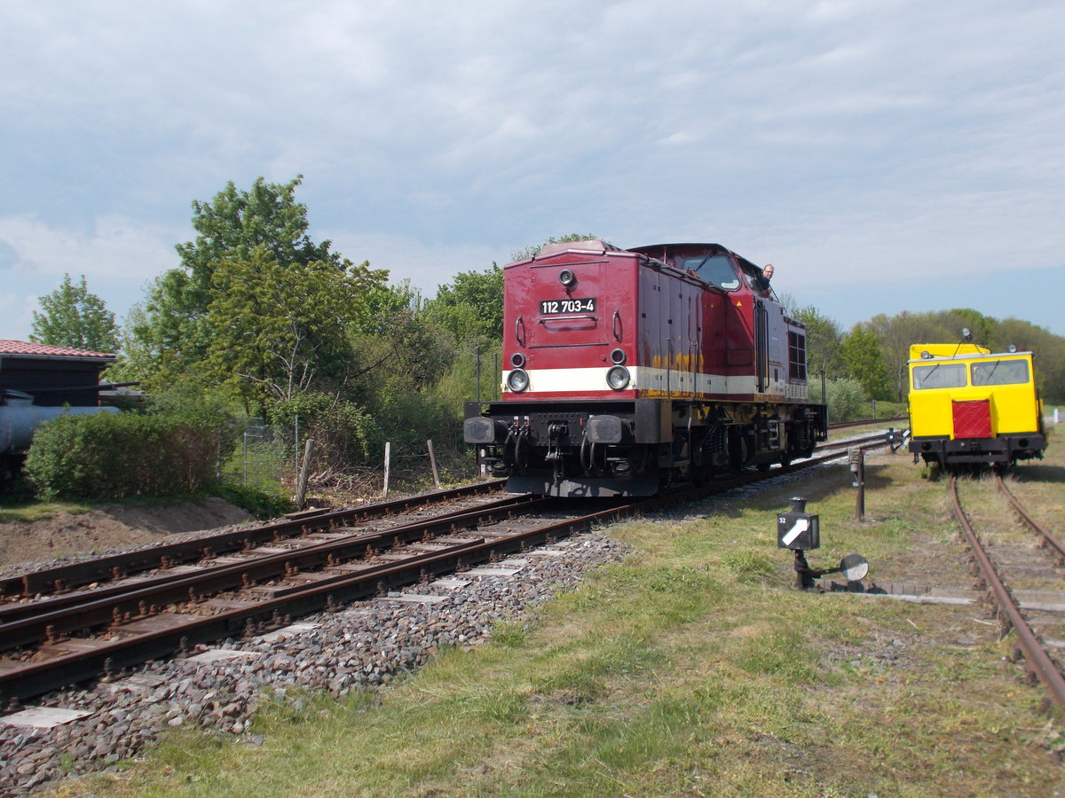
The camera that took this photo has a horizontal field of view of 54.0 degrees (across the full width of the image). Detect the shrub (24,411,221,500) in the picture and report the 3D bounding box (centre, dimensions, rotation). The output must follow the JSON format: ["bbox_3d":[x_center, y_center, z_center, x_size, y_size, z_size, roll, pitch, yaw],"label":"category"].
[{"bbox_3d":[-6.475,0.896,16.500,3.000,1.410,1.500,0,-1,-27],"label":"shrub"}]

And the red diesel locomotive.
[{"bbox_3d":[3.088,-0.614,19.787,3.000,4.250,14.240,-1,-1,25],"label":"red diesel locomotive"}]

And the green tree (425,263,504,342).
[{"bbox_3d":[-1.946,-1.246,33.000,3.300,6.100,3.300,0,-1,0],"label":"green tree"}]

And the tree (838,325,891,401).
[{"bbox_3d":[24.784,-1.655,78.000,4.100,7.740,4.100,0,-1,0],"label":"tree"}]

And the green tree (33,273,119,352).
[{"bbox_3d":[-14.871,-1.067,34.000,3.200,6.030,3.200,0,-1,0],"label":"green tree"}]

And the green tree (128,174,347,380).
[{"bbox_3d":[-7.107,-1.828,25.500,5.200,7.310,5.000,0,-1,0],"label":"green tree"}]

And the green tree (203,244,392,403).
[{"bbox_3d":[-4.852,-0.705,21.300,3.800,4.790,3.700,0,-1,0],"label":"green tree"}]

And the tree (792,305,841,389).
[{"bbox_3d":[18.798,-2.079,70.000,4.200,8.370,4.200,0,-1,0],"label":"tree"}]

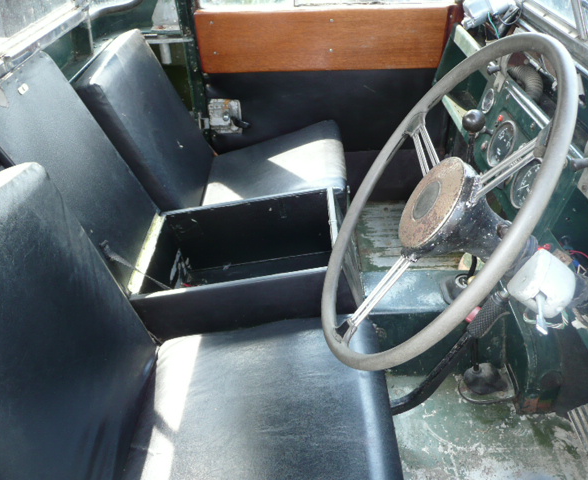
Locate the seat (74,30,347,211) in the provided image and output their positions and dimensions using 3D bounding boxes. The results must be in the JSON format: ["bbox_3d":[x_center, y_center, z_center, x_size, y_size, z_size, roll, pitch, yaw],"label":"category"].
[{"bbox_3d":[-0.191,-0.314,1.524,0.654,0.479,0.462,-1,36,0],"label":"seat"}]

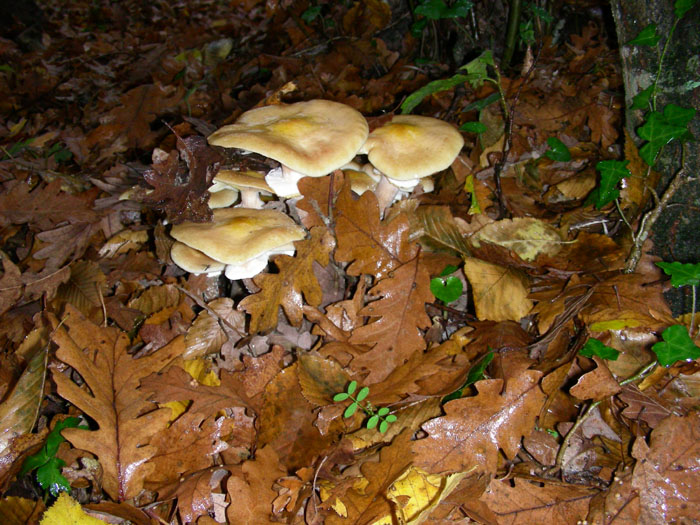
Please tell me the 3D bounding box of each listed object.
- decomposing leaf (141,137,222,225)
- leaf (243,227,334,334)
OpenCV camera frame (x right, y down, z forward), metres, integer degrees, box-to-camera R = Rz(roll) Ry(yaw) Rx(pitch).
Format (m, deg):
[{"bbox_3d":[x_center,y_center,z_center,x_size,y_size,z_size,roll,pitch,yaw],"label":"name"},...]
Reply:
[{"bbox_3d":[-0.166,-0.082,0.760,0.079,0.075,0.050,-12,39,-11],"label":"decomposing leaf"},{"bbox_3d":[-0.046,0.010,0.554,0.068,0.020,0.101,26,62,16],"label":"leaf"}]

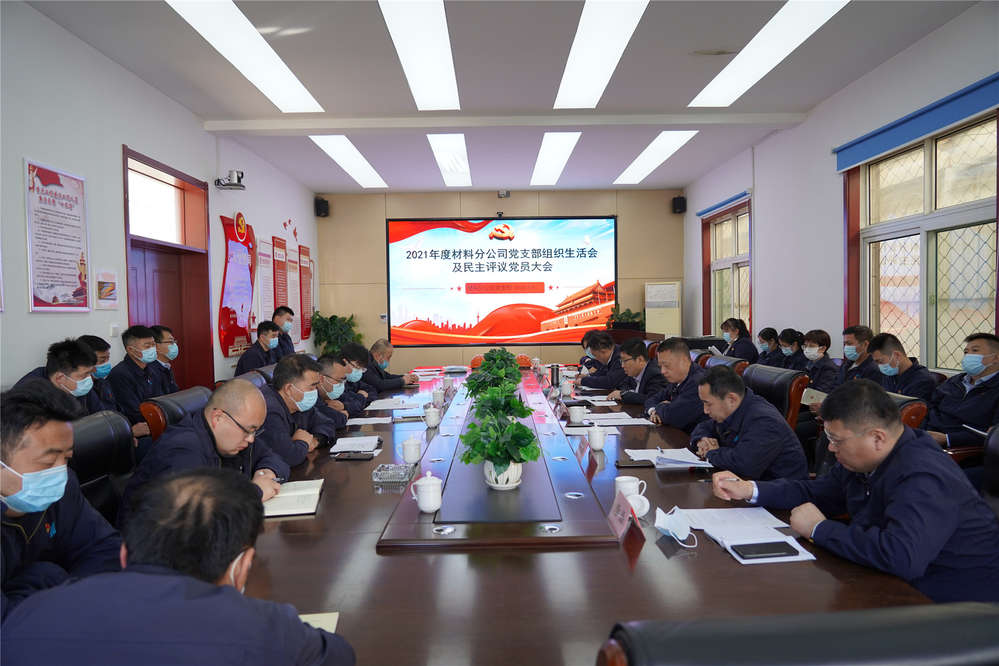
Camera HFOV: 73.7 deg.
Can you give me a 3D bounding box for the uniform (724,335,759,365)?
[{"bbox_3d":[2.217,0.341,6.171,0.450,0.600,0.460,-1,2,0],"label":"uniform"}]

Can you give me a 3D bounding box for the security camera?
[{"bbox_3d":[-2.732,-1.552,6.724,0.290,0.220,0.200,-1,2,-1],"label":"security camera"}]

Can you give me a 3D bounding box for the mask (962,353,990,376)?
[{"bbox_3d":[2.659,0.177,3.696,0.090,0.120,0.140,-1,2,-9],"label":"mask"}]

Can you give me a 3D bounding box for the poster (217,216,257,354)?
[{"bbox_3d":[-2.760,-0.535,7.116,0.050,1.532,1.145,-1,2,-1],"label":"poster"}]

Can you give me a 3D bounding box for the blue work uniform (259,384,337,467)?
[{"bbox_3d":[-1.002,0.533,3.029,0.500,0.600,0.550,-1,2,1],"label":"blue work uniform"}]

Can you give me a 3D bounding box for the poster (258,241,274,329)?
[{"bbox_3d":[-2.860,-0.481,8.279,0.030,1.310,0.540,-1,2,-1],"label":"poster"}]

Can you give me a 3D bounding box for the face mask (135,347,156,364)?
[{"bbox_3d":[-2.333,0.148,4.363,0.090,0.120,0.140,-1,2,8],"label":"face mask"}]

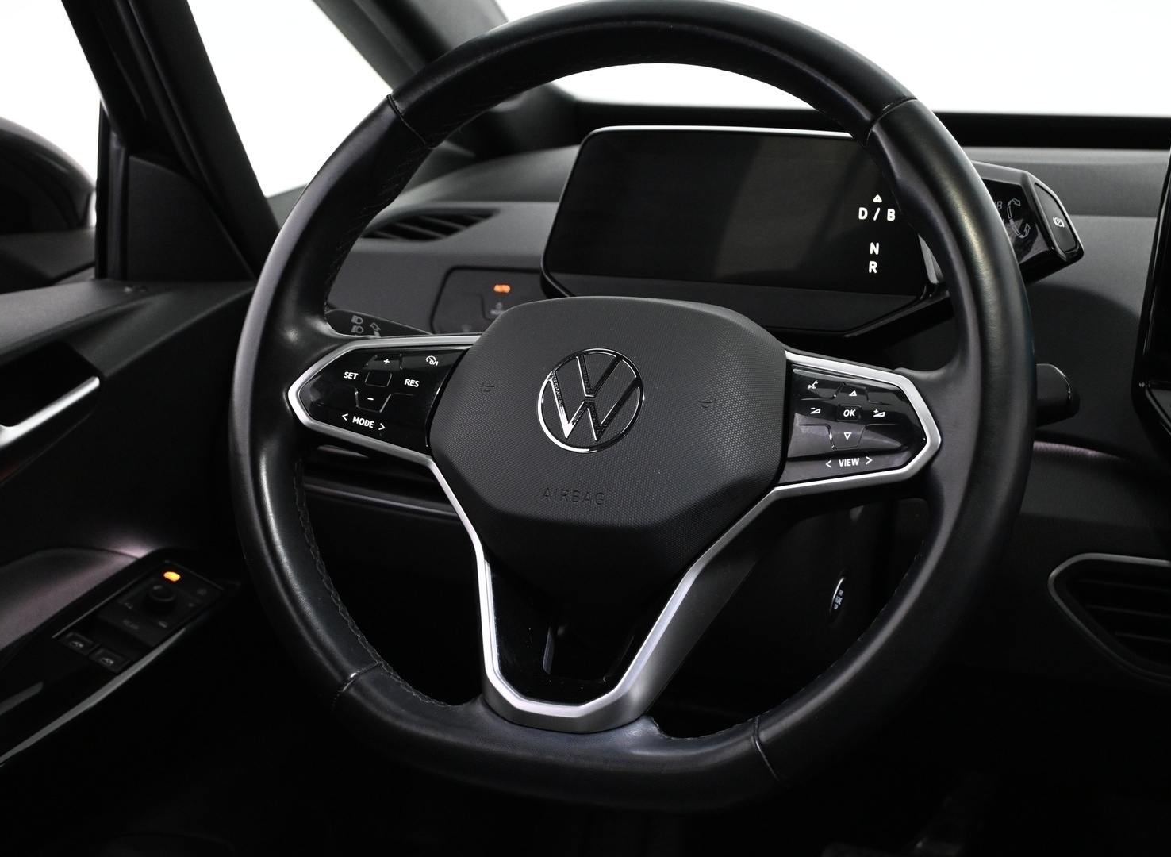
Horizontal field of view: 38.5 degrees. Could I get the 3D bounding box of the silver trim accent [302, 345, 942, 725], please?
[{"bbox_3d":[0.001,0.045,0.730,0.300,0.172,0.042,4,-9,20],"label":"silver trim accent"}]

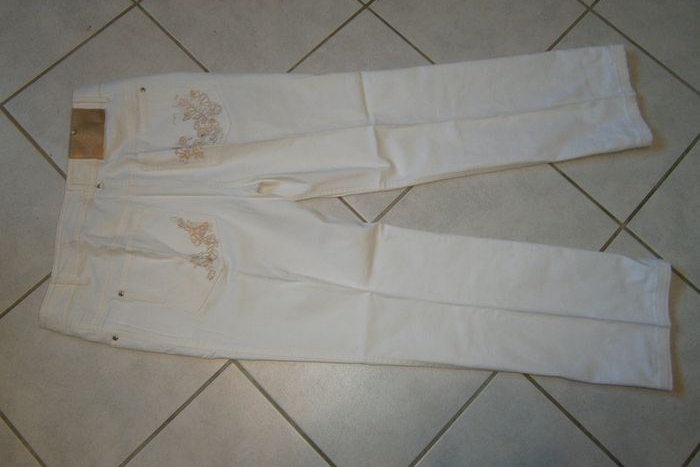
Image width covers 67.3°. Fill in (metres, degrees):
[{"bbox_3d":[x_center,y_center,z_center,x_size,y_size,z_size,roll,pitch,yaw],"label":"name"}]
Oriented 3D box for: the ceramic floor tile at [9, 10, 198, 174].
[{"bbox_3d":[-0.401,-0.224,0.942,0.301,0.009,0.301,44,78,9],"label":"ceramic floor tile"}]

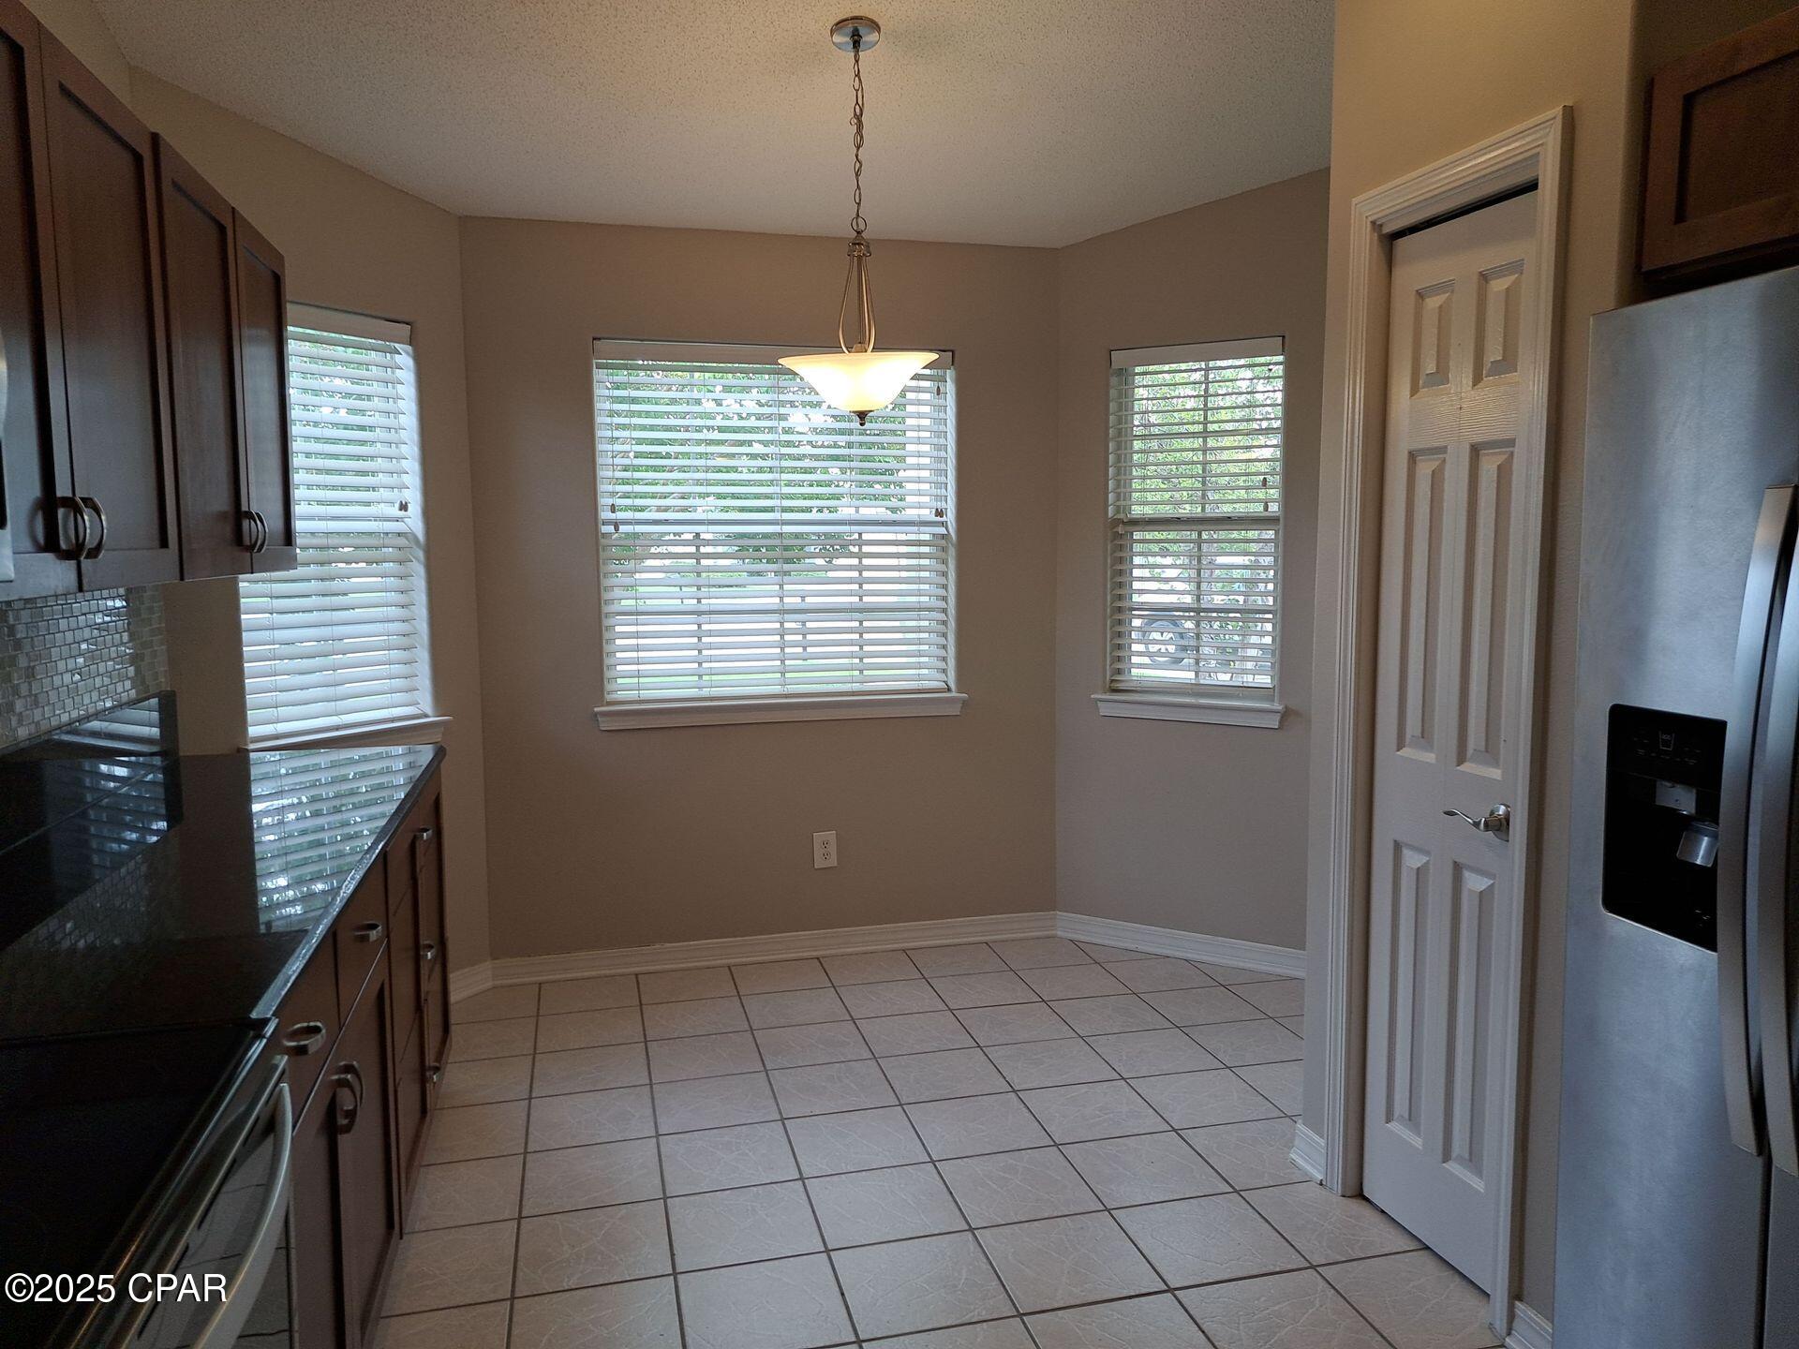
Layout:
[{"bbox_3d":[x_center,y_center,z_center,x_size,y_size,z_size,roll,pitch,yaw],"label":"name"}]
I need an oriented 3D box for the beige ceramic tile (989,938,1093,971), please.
[{"bbox_3d":[0.498,0.986,4.387,0.304,0.010,0.278,-2,6,-14],"label":"beige ceramic tile"}]

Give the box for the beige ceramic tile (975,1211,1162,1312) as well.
[{"bbox_3d":[0.338,1.177,2.496,0.300,0.010,0.300,-2,6,-14],"label":"beige ceramic tile"}]

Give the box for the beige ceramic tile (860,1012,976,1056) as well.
[{"bbox_3d":[0.048,1.063,3.670,0.300,0.010,0.300,-2,6,-14],"label":"beige ceramic tile"}]

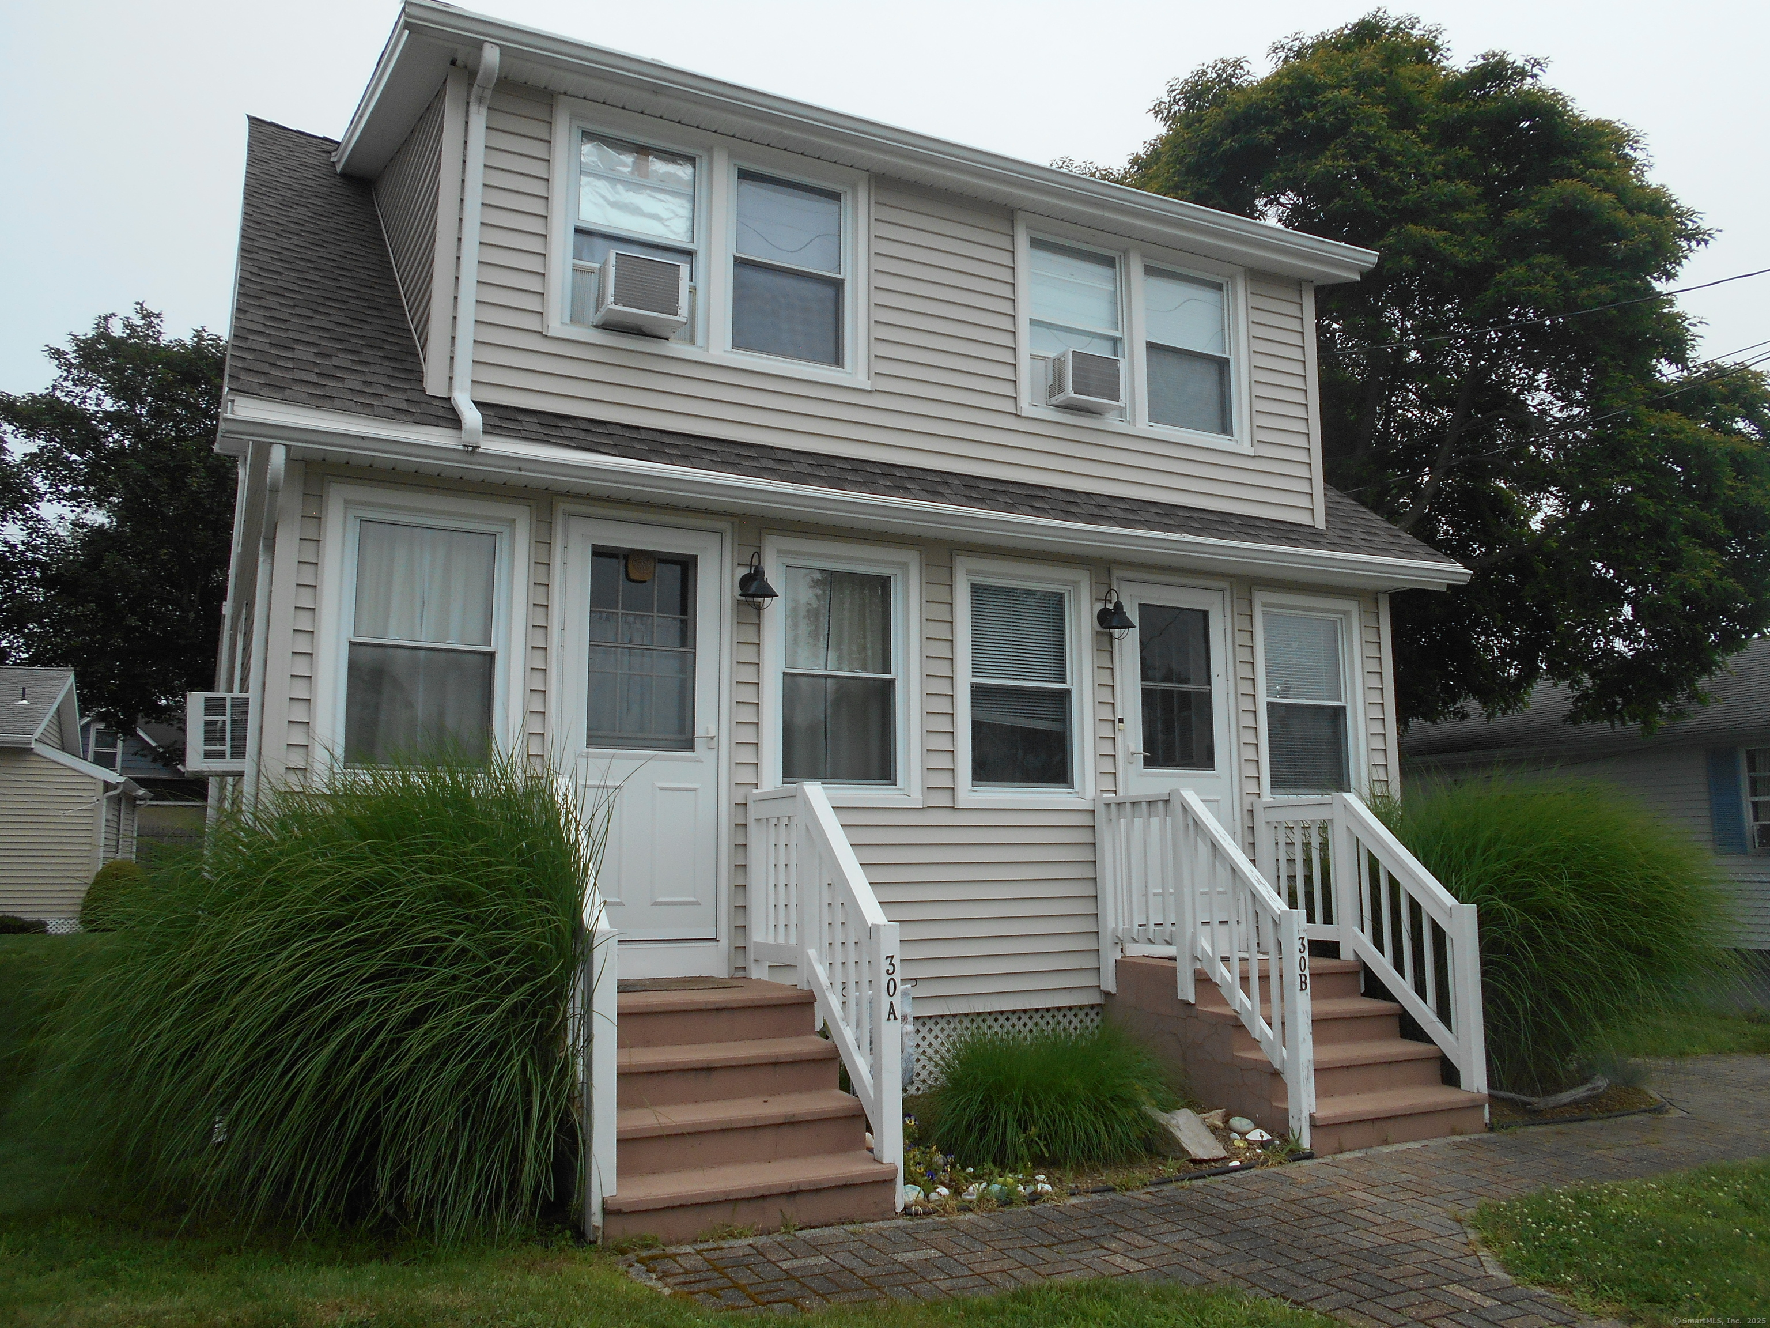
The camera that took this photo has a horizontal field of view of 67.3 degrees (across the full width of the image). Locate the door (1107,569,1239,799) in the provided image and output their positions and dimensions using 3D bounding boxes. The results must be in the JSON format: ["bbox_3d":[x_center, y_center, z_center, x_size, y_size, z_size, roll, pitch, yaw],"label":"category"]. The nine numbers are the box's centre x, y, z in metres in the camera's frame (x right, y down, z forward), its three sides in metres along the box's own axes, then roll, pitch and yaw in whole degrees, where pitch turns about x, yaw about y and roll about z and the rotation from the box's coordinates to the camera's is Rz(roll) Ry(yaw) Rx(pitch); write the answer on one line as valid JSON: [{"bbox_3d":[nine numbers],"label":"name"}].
[{"bbox_3d":[1.801,0.525,8.095,0.940,2.172,0.080,4,-8,-27],"label":"door"}]

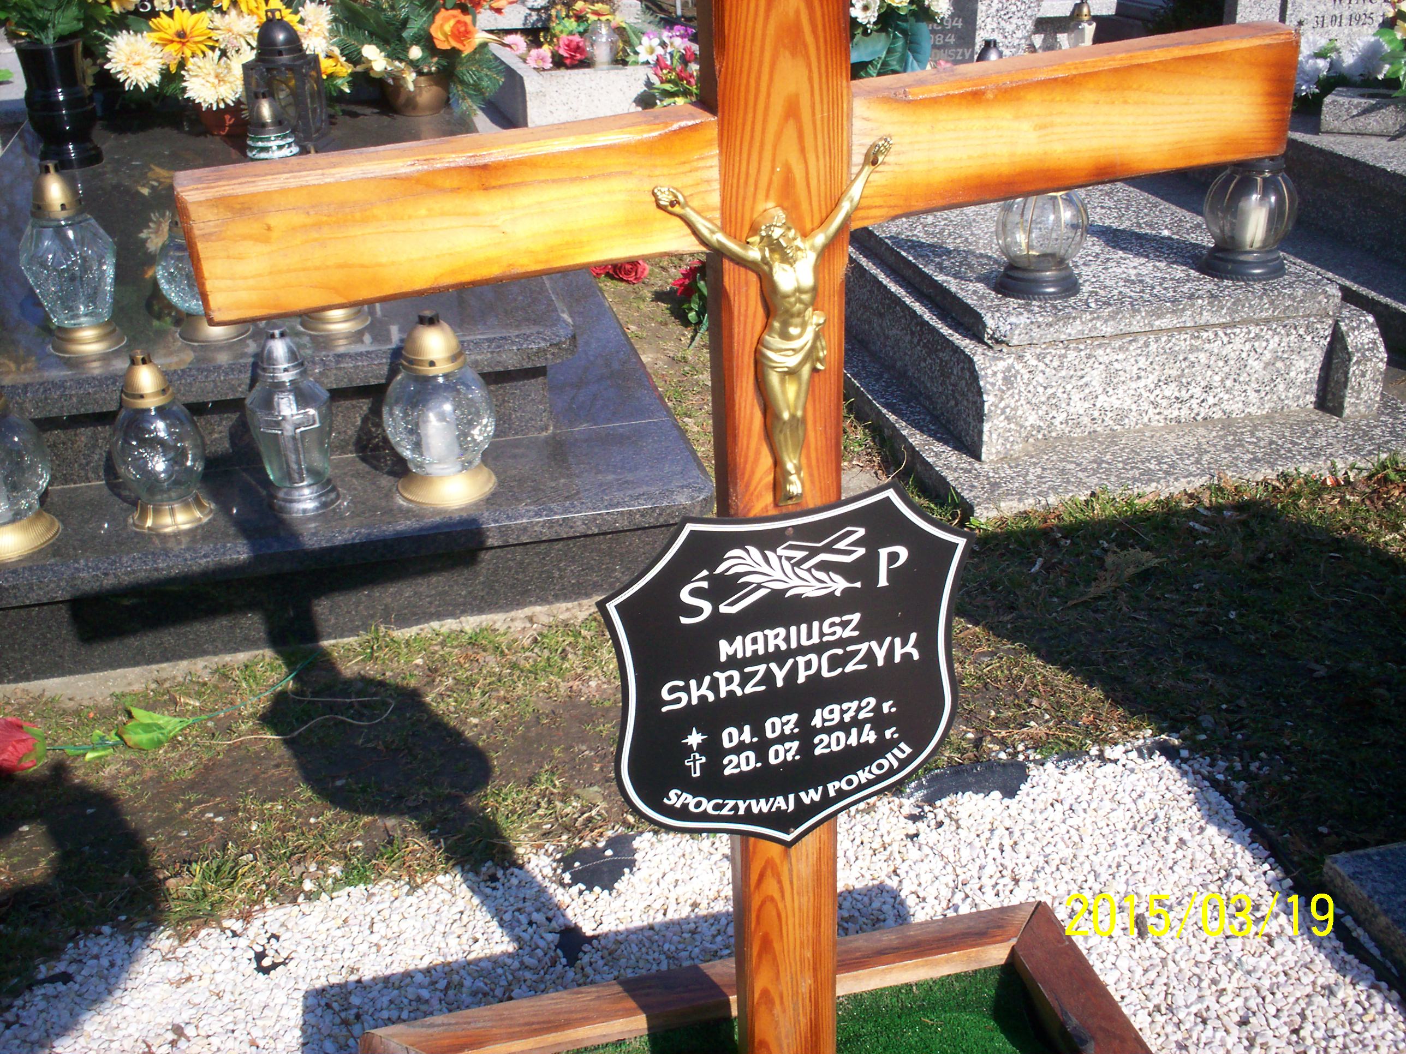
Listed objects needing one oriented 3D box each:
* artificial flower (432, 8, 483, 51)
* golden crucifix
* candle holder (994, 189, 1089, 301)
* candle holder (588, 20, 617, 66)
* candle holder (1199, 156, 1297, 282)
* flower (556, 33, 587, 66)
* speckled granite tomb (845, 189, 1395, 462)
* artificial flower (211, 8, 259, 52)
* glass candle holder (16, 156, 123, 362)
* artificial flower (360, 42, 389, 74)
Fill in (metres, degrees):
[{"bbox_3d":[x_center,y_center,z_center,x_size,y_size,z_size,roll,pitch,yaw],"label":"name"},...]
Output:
[{"bbox_3d":[-0.697,-1.405,4.134,0.143,0.121,0.090,-7,3,-11],"label":"artificial flower"},{"bbox_3d":[0.059,-0.124,1.012,0.162,0.266,0.036,-9,30,-7],"label":"golden crucifix"},{"bbox_3d":[0.679,-0.619,2.899,0.178,0.289,0.178,-7,28,-11],"label":"candle holder"},{"bbox_3d":[-0.359,-1.730,5.221,0.099,0.158,0.099,-7,28,-11],"label":"candle holder"},{"bbox_3d":[1.119,-0.673,2.965,0.186,0.302,0.186,-7,28,-11],"label":"candle holder"},{"bbox_3d":[-0.474,-1.711,5.241,0.114,0.114,0.080,-7,3,-11],"label":"flower"},{"bbox_3d":[0.792,-0.617,3.493,0.851,0.264,1.450,-7,28,-11],"label":"speckled granite tomb"},{"bbox_3d":[-1.250,-1.326,3.901,0.129,0.114,0.080,-7,3,-11],"label":"artificial flower"},{"bbox_3d":[-1.156,-0.498,2.666,0.168,0.327,0.168,-7,28,-11],"label":"glass candle holder"},{"bbox_3d":[-0.927,-1.327,4.134,0.081,0.088,0.060,-7,7,-11],"label":"artificial flower"}]

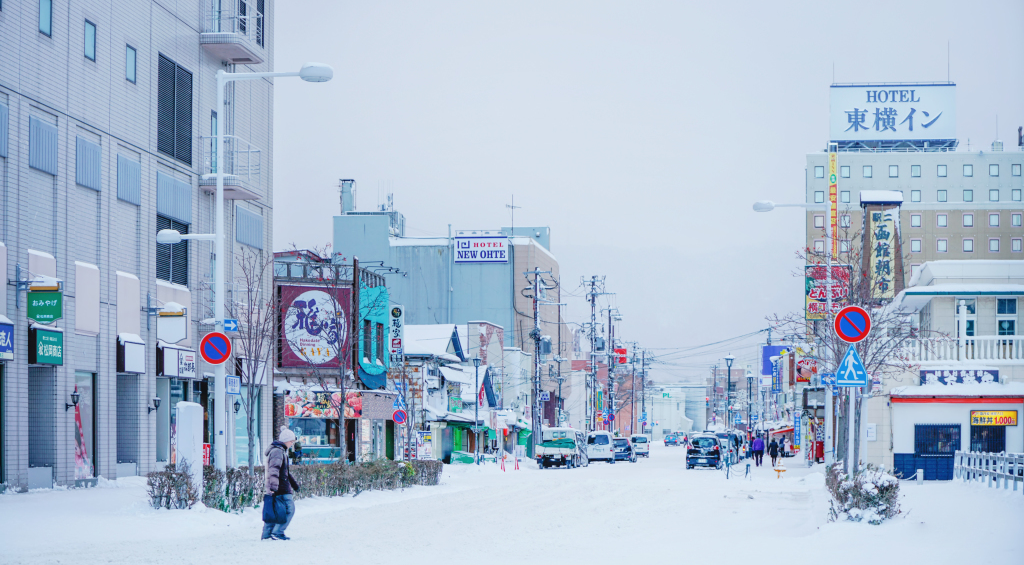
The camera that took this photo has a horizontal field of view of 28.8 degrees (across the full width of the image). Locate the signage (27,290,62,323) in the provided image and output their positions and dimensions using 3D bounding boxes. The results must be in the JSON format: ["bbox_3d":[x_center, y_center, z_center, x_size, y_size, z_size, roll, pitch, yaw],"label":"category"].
[{"bbox_3d":[-11.496,0.615,49.000,0.870,0.830,0.120,0,-4,7],"label":"signage"}]

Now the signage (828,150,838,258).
[{"bbox_3d":[36.188,-8.887,224.000,1.100,12.400,0.350,0,-4,5],"label":"signage"}]

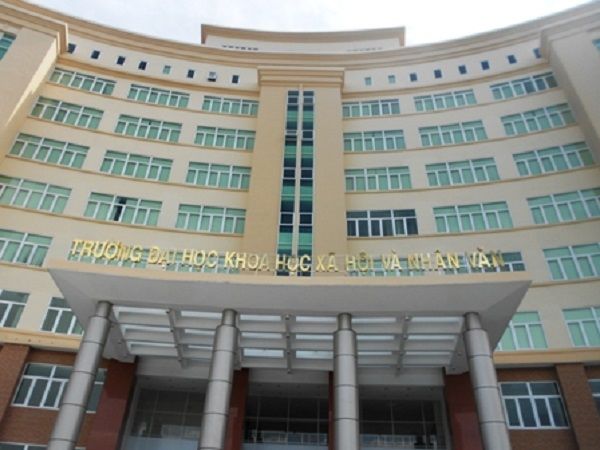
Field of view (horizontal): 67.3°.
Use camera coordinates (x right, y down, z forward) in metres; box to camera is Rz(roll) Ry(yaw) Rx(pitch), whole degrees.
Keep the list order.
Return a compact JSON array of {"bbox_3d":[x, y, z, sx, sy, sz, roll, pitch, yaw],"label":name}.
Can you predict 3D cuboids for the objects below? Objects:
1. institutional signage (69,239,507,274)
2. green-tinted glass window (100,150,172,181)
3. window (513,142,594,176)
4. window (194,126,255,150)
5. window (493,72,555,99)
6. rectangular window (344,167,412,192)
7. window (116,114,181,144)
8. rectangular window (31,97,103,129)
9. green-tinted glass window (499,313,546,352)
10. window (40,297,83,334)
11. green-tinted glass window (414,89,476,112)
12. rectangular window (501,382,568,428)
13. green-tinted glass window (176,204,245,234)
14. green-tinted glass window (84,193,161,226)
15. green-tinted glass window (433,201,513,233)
[{"bbox_3d":[-0.538,1.283,18.073,17.065,1.058,0.825,1,-35,1],"label":"institutional signage"},{"bbox_3d":[-10.961,-3.967,30.496,4.380,1.870,0.150,8,-35,-8],"label":"green-tinted glass window"},{"bbox_3d":[15.922,-4.105,28.465,4.187,1.843,0.200,-9,-36,15],"label":"window"},{"bbox_3d":[-5.395,-6.286,32.773,4.261,1.812,0.200,4,-35,-3],"label":"window"},{"bbox_3d":[16.140,-9.897,32.456,4.187,1.545,0.200,-9,-36,15],"label":"window"},{"bbox_3d":[5.259,-3.107,30.496,4.302,1.843,0.200,-2,-35,6],"label":"rectangular window"},{"bbox_3d":[-10.840,-6.970,32.567,4.380,1.870,0.150,8,-35,-8],"label":"window"},{"bbox_3d":[-16.175,-7.862,31.585,4.347,1.870,0.150,11,-36,-13],"label":"rectangular window"},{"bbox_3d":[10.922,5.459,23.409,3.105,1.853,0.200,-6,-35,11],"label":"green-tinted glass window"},{"bbox_3d":[-11.324,5.058,24.273,4.380,1.890,0.150,8,-35,-8],"label":"window"},{"bbox_3d":[10.873,-9.245,33.690,4.339,1.545,0.200,-5,-35,11],"label":"green-tinted glass window"},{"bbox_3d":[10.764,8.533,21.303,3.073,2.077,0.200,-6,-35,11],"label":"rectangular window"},{"bbox_3d":[-5.671,-0.378,28.959,4.344,1.870,0.150,5,-35,-3],"label":"green-tinted glass window"},{"bbox_3d":[-11.082,-0.963,28.426,4.380,1.870,0.150,8,-35,-8],"label":"green-tinted glass window"},{"bbox_3d":[10.643,-0.477,27.863,4.391,1.870,0.150,-5,-35,11],"label":"green-tinted glass window"}]

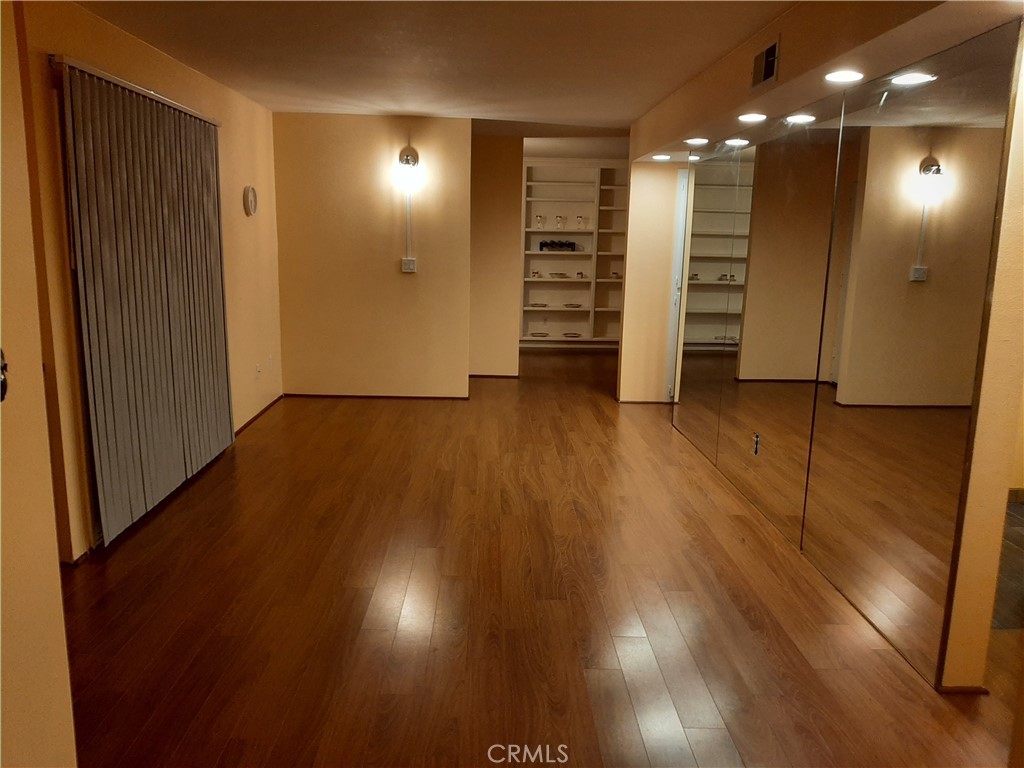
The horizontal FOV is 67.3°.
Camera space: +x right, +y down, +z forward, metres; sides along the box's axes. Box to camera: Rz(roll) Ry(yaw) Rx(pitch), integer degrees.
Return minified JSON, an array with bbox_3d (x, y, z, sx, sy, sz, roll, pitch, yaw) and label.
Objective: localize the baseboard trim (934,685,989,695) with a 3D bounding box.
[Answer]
[{"bbox_3d":[1.519,1.030,2.591,0.170,0.022,0.020,1,11,-2],"label":"baseboard trim"}]

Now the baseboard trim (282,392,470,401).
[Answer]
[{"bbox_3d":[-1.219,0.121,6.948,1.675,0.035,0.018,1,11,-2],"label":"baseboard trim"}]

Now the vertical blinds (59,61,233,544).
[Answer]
[{"bbox_3d":[-1.882,-0.471,4.244,0.085,2.100,1.860,1,11,-2],"label":"vertical blinds"}]

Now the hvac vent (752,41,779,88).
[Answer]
[{"bbox_3d":[1.145,-1.457,3.519,0.020,0.165,0.310,1,11,-2],"label":"hvac vent"}]

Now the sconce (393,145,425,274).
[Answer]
[{"bbox_3d":[-0.873,-1.490,6.559,0.220,1.070,0.170,1,11,-2],"label":"sconce"}]

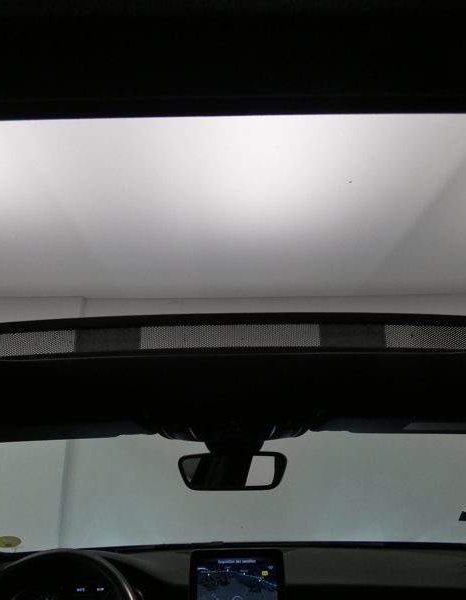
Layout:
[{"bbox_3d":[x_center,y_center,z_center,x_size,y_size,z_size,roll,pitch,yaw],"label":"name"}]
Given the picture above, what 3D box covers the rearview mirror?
[{"bbox_3d":[0.001,0.367,0.998,0.238,0.075,0.042,-5,-16,15],"label":"rearview mirror"}]

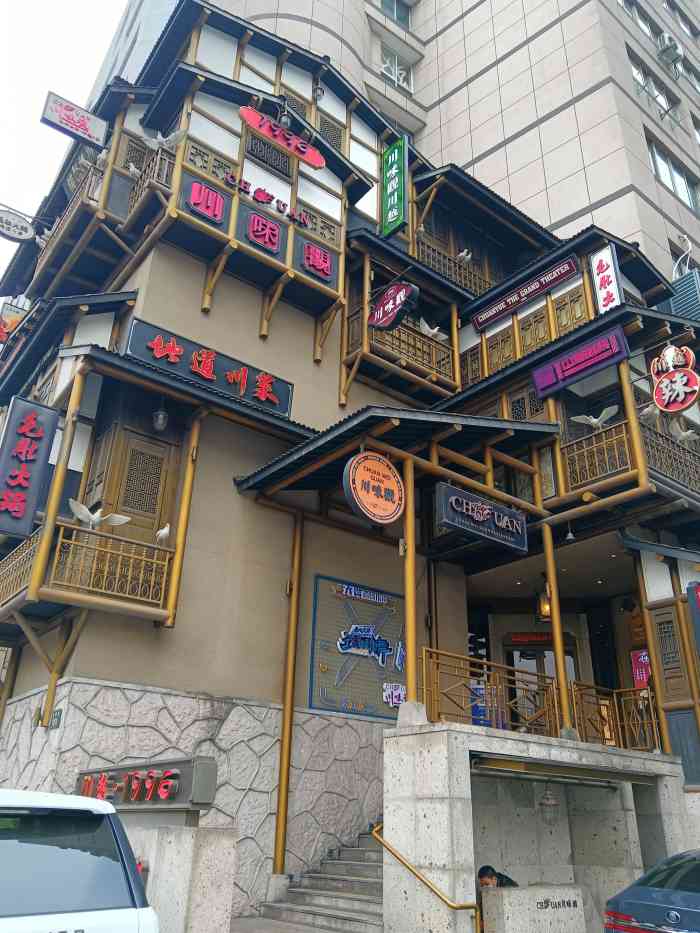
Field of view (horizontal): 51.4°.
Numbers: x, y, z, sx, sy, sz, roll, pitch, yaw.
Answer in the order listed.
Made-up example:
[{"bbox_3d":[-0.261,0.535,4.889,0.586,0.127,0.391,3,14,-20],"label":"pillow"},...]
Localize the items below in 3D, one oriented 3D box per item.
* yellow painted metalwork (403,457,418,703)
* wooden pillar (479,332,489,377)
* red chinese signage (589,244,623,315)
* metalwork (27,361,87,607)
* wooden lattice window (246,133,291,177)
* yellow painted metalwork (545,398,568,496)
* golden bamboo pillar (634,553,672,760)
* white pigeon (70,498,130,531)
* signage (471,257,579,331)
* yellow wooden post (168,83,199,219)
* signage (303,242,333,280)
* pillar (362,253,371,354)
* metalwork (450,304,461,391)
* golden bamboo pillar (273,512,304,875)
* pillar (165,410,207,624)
[{"bbox_3d":[0.792,1.347,9.447,0.138,3.274,0.138,20,-31,-34],"label":"yellow painted metalwork"},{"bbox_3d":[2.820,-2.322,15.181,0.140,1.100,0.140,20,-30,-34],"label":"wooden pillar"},{"bbox_3d":[4.508,-3.160,12.714,0.136,1.552,0.398,20,-32,-33],"label":"red chinese signage"},{"bbox_3d":[-4.168,0.105,10.481,0.160,3.750,0.160,20,-30,-34],"label":"metalwork"},{"bbox_3d":[-1.499,-5.742,13.507,0.989,0.612,0.071,20,-31,-33],"label":"wooden lattice window"},{"bbox_3d":[3.690,-0.450,12.990,0.155,2.150,0.155,20,-30,-34],"label":"yellow painted metalwork"},{"bbox_3d":[4.789,2.890,11.560,0.125,3.100,0.125,22,-33,-36],"label":"golden bamboo pillar"},{"bbox_3d":[-3.243,0.659,9.352,0.380,0.360,0.860,-19,-32,38],"label":"white pigeon"},{"bbox_3d":[3.225,-3.259,13.759,0.100,0.350,2.360,-1,-17,-42],"label":"signage"},{"bbox_3d":[-2.926,-5.594,12.729,0.155,3.104,0.155,20,-32,-33],"label":"yellow wooden post"},{"bbox_3d":[-0.625,-3.933,13.935,0.611,0.601,0.097,20,-32,-33],"label":"signage"},{"bbox_3d":[0.338,-3.430,15.143,0.145,2.620,0.145,1,-25,1],"label":"pillar"},{"bbox_3d":[2.317,-2.619,15.806,0.145,2.289,0.145,20,-32,-33],"label":"metalwork"},{"bbox_3d":[-0.862,3.022,10.558,0.150,5.070,0.150,20,-30,-35],"label":"golden bamboo pillar"},{"bbox_3d":[-2.352,0.646,10.470,0.133,3.264,0.133,20,-31,-34],"label":"pillar"}]

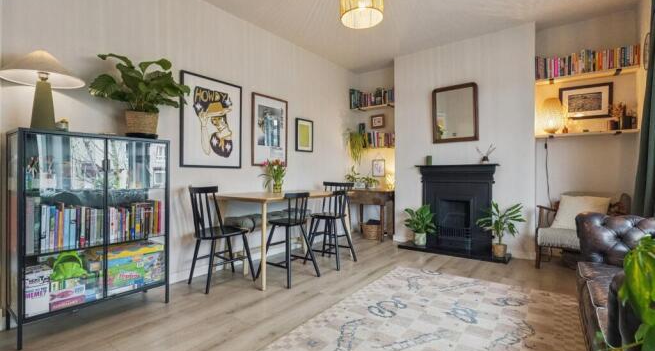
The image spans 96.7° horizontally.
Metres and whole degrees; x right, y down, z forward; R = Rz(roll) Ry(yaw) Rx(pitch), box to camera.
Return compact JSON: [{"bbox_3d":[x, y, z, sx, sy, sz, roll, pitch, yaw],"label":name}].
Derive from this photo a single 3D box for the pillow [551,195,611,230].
[{"bbox_3d":[2.606,0.386,3.001,0.420,0.390,0.140,5,-23,36],"label":"pillow"}]

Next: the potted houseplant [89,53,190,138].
[{"bbox_3d":[-1.381,-0.563,2.134,0.500,0.620,0.610,0,0,38],"label":"potted houseplant"}]

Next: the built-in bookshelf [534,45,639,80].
[{"bbox_3d":[2.644,-1.133,3.014,0.803,0.265,0.222,0,0,37],"label":"built-in bookshelf"}]

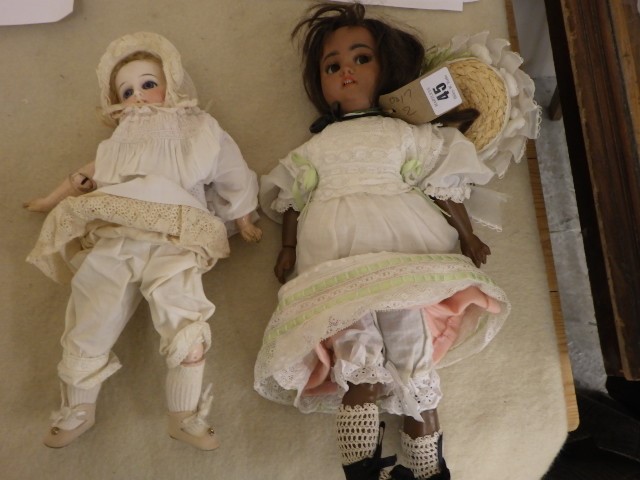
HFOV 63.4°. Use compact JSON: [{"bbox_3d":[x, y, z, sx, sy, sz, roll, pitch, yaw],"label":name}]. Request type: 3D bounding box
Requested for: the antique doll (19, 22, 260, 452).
[{"bbox_3d":[-0.240,-0.033,0.665,0.322,0.115,0.576,-3,72,-1],"label":"antique doll"}]

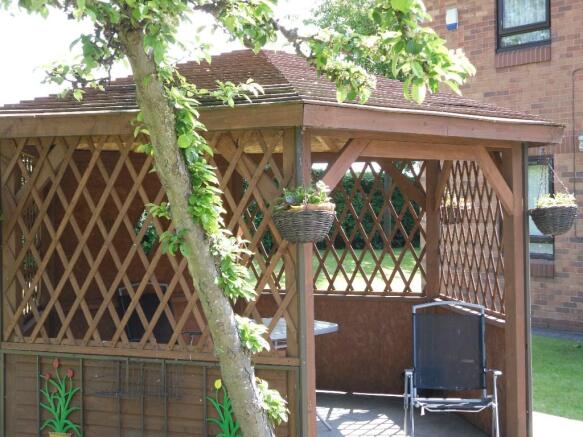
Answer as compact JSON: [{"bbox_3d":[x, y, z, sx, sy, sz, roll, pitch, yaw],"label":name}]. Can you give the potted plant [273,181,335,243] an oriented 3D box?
[{"bbox_3d":[0.059,-0.034,4.536,0.305,0.300,0.300,-1,1,0],"label":"potted plant"}]

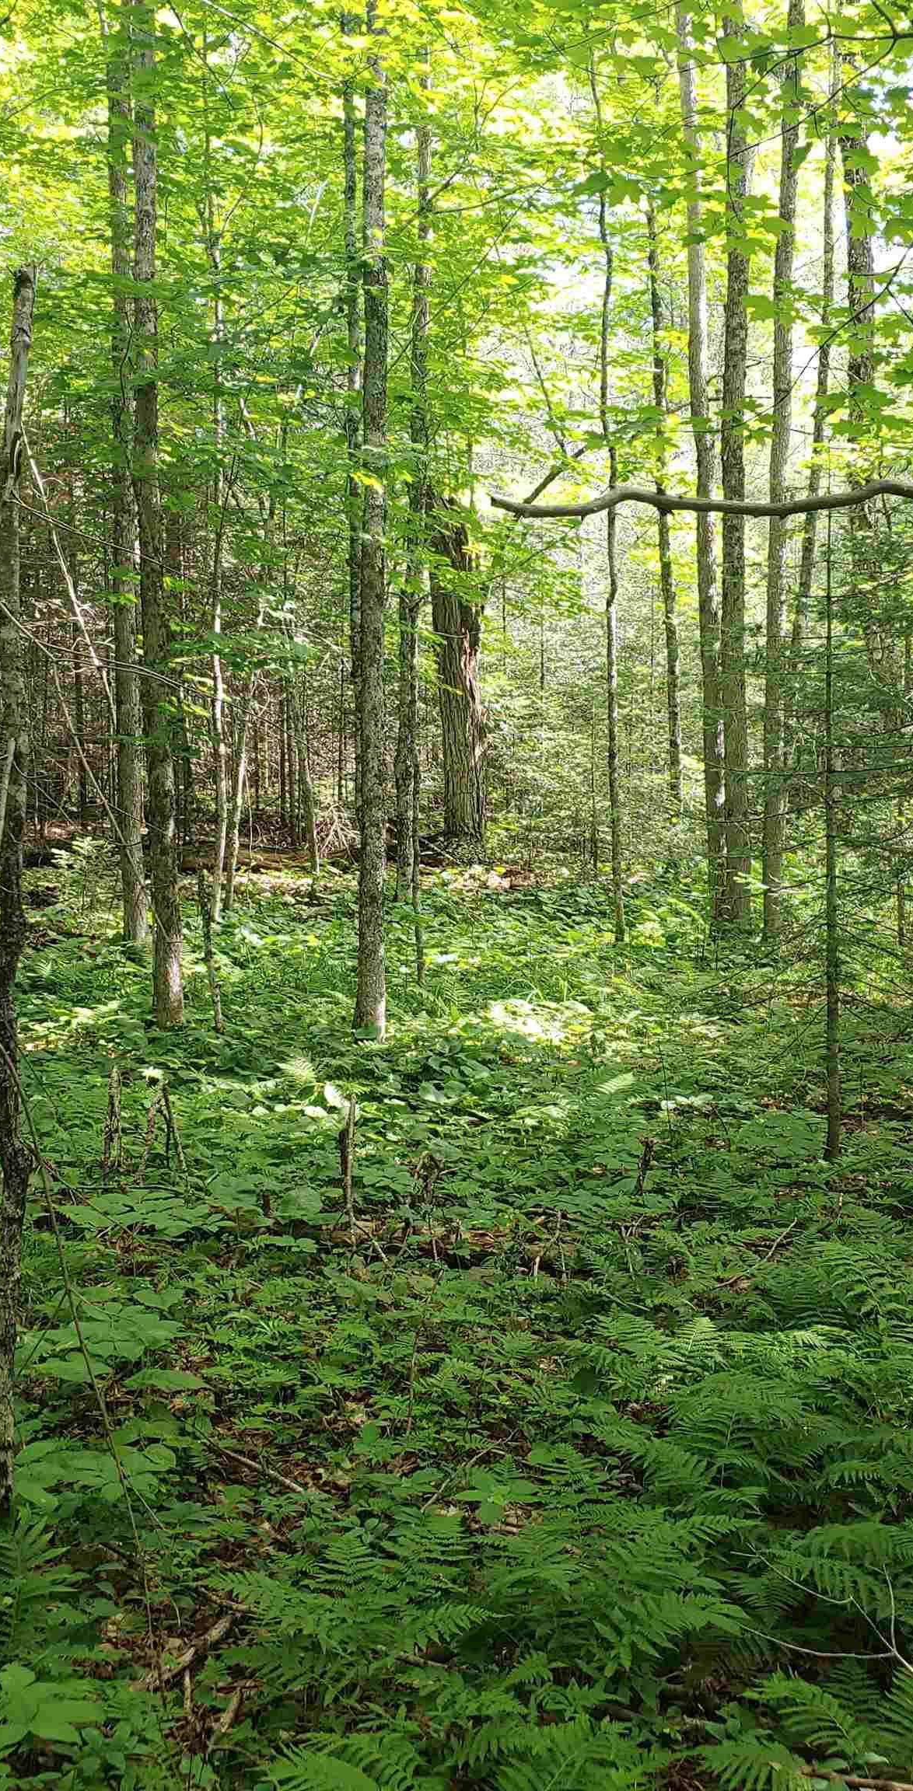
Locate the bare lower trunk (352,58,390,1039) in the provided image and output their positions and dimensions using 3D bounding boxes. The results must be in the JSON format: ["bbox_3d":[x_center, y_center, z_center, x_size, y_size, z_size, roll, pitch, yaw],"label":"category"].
[{"bbox_3d":[-0.417,-1.702,8.709,0.150,4.893,0.150,0,4,-3],"label":"bare lower trunk"}]

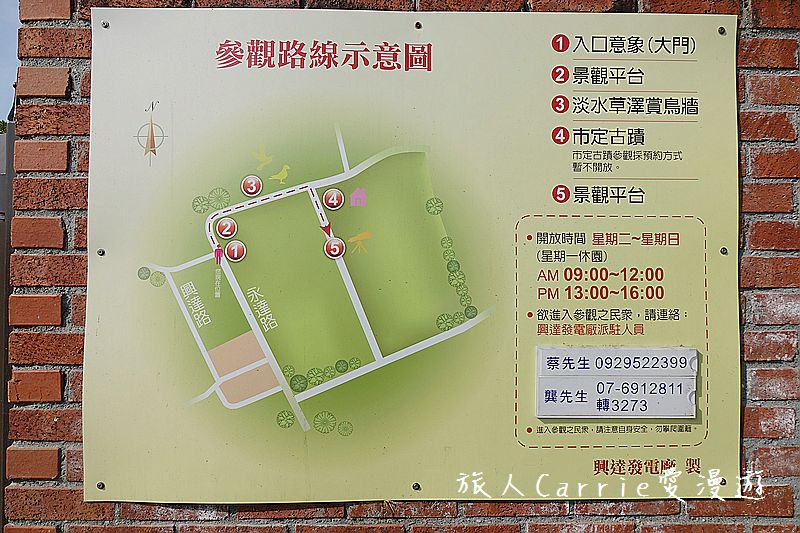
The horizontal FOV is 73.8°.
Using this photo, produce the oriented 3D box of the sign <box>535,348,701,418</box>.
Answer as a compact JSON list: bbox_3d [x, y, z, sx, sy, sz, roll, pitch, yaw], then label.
[{"bbox_3d":[0.399,0.214,0.979,0.297,0.128,0.010,0,-1,-1],"label":"sign"}]

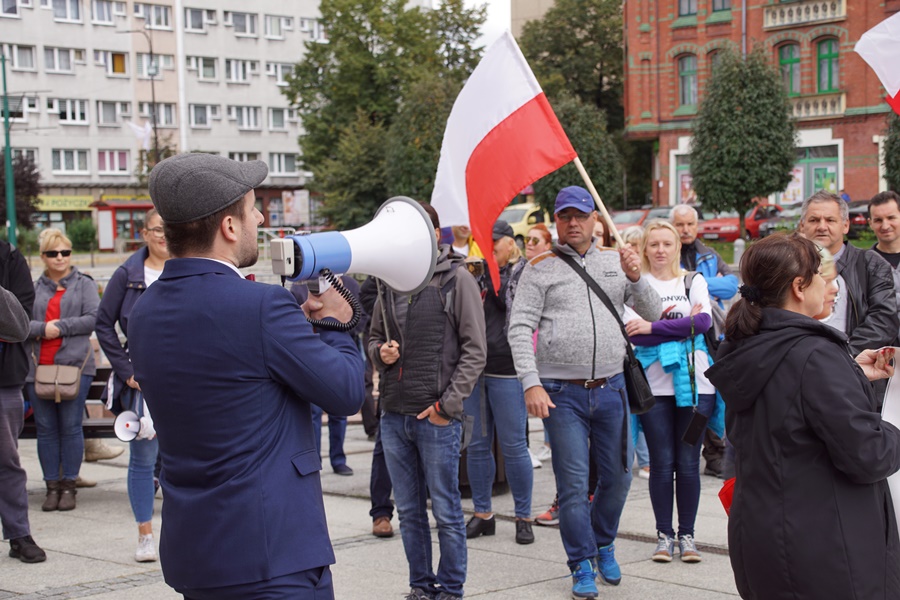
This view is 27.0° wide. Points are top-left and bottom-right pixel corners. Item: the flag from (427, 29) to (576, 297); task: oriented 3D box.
[{"bbox_3d":[0.239,-0.623,8.370,0.660,1.150,0.300,-2,3,-6],"label":"flag"}]

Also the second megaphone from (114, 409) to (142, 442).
[{"bbox_3d":[-1.551,0.635,9.438,0.165,0.175,0.250,0,-3,24],"label":"second megaphone"}]

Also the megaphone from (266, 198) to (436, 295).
[{"bbox_3d":[-0.251,-0.113,4.350,0.380,0.240,0.235,-7,5,-39],"label":"megaphone"}]

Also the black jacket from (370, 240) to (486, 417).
[{"bbox_3d":[-0.100,0.144,8.293,0.500,0.770,0.320,-1,3,14],"label":"black jacket"}]

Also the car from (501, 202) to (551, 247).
[{"bbox_3d":[2.623,-2.587,66.000,1.660,1.580,3.800,1,4,41],"label":"car"}]

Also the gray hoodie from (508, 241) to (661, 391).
[{"bbox_3d":[0.597,0.069,8.328,0.640,0.660,0.380,-2,3,-6],"label":"gray hoodie"}]

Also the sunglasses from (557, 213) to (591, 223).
[{"bbox_3d":[0.544,-0.367,8.300,0.150,0.045,0.140,-1,3,9],"label":"sunglasses"}]

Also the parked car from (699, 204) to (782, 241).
[{"bbox_3d":[9.650,-2.433,62.500,1.650,1.420,3.900,1,4,44],"label":"parked car"}]

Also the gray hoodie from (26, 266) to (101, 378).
[{"bbox_3d":[-2.294,0.139,11.072,0.430,0.660,0.280,-2,3,-3],"label":"gray hoodie"}]

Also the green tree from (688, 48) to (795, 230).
[{"bbox_3d":[8.923,-4.728,57.000,3.150,5.950,3.150,-1,3,0],"label":"green tree"}]

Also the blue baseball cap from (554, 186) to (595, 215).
[{"bbox_3d":[0.551,-0.440,8.296,0.180,0.128,0.260,-1,3,9],"label":"blue baseball cap"}]

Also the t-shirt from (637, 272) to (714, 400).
[{"bbox_3d":[1.078,0.163,9.127,0.430,0.600,0.270,-1,3,6],"label":"t-shirt"}]

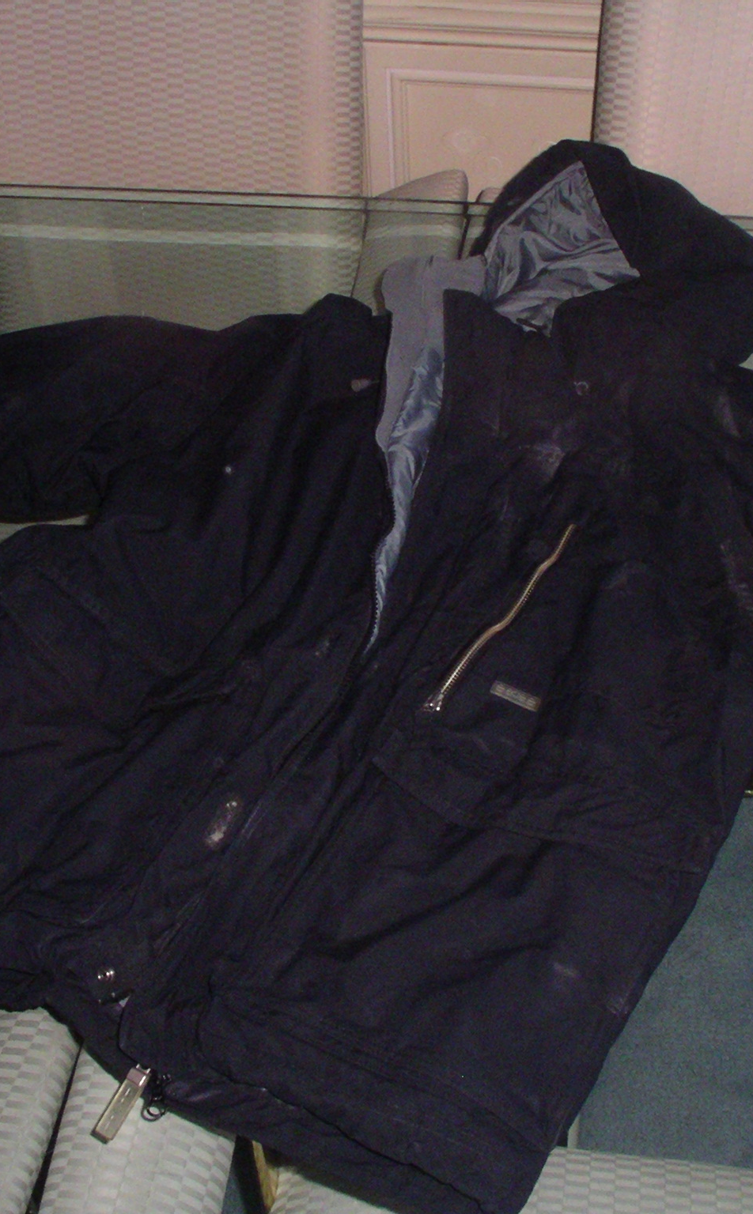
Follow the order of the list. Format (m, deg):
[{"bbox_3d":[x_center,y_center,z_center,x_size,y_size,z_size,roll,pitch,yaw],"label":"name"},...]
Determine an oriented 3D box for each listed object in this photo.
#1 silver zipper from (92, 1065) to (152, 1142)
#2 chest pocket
[{"bbox_3d":[-0.130,0.255,0.889,0.011,0.005,0.045,17,53,22],"label":"silver zipper"},{"bbox_3d":[0.140,0.045,1.075,0.205,0.042,0.238,13,42,18],"label":"chest pocket"}]

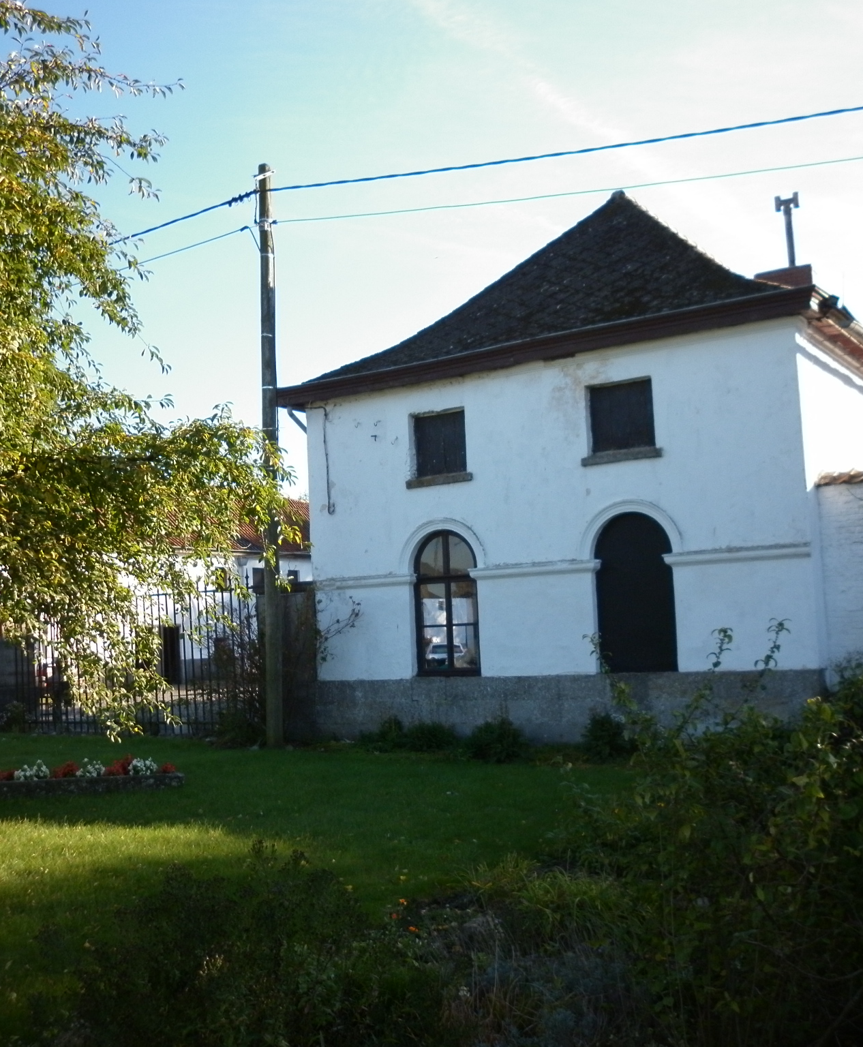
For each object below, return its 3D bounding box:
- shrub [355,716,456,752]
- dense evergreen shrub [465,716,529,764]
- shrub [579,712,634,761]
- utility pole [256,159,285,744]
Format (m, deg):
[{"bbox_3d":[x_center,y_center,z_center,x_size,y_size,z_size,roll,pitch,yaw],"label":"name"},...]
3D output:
[{"bbox_3d":[-0.336,3.023,16.750,1.364,0.475,0.748,-6,-7,32],"label":"shrub"},{"bbox_3d":[0.855,2.827,15.272,0.836,0.634,0.792,-2,-6,0],"label":"dense evergreen shrub"},{"bbox_3d":[2.191,2.669,14.640,0.669,0.669,0.669,-6,-7,32],"label":"shrub"},{"bbox_3d":[-2.566,-1.197,18.417,0.282,9.288,0.282,-2,-6,0],"label":"utility pole"}]

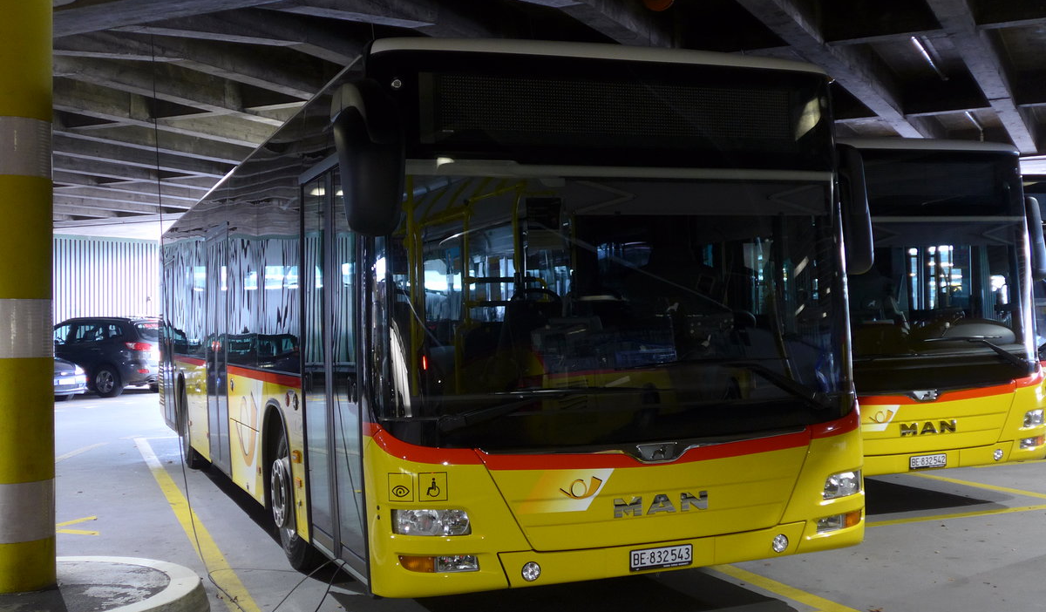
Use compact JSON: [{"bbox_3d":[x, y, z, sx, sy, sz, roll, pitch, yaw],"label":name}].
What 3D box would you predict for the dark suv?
[{"bbox_3d":[-9.764,1.199,29.672,4.650,1.760,1.870,-2,-1,45],"label":"dark suv"}]

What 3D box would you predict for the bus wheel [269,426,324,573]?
[{"bbox_3d":[-1.345,1.133,7.720,0.300,0.960,0.960,-2,-1,-21],"label":"bus wheel"}]

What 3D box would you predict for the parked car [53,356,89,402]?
[{"bbox_3d":[-11.437,1.378,27.428,4.250,1.470,1.760,-2,-1,32],"label":"parked car"}]

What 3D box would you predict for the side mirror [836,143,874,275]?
[{"bbox_3d":[1.685,-0.500,6.531,0.250,0.670,0.220,-2,-1,-21],"label":"side mirror"}]

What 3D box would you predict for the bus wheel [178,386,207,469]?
[{"bbox_3d":[-3.463,1.252,13.310,0.320,0.960,0.960,-2,-1,-21],"label":"bus wheel"}]

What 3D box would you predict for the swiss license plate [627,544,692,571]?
[{"bbox_3d":[0.628,1.142,5.602,0.310,0.095,0.020,-2,-1,-21],"label":"swiss license plate"}]

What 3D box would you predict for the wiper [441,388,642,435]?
[{"bbox_3d":[0.085,0.451,5.534,1.000,0.160,0.130,-2,-1,-21],"label":"wiper"}]

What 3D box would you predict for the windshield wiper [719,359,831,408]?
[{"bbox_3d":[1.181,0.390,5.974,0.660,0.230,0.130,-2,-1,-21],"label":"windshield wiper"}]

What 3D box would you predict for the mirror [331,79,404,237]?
[{"bbox_3d":[-0.630,-0.592,5.079,0.260,0.600,0.220,-2,-1,-21],"label":"mirror"}]

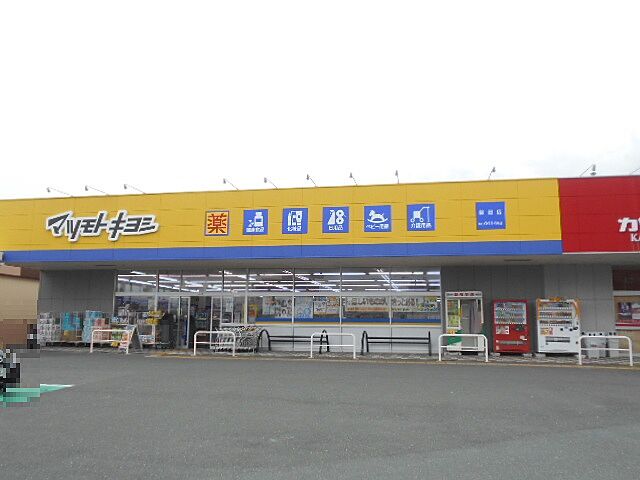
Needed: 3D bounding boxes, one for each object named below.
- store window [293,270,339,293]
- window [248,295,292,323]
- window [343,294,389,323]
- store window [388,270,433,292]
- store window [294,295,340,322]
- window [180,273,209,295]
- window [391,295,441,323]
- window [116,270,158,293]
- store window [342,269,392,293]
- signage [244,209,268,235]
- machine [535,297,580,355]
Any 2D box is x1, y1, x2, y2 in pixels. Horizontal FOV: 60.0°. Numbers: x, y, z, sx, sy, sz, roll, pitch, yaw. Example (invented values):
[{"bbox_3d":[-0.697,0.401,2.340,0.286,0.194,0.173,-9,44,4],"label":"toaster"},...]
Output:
[{"bbox_3d":[-0.127,1.587,21.597,1.886,0.952,0.100,-1,-7,11],"label":"store window"},{"bbox_3d":[-1.957,2.724,21.820,1.855,1.151,0.100,-1,-7,11],"label":"window"},{"bbox_3d":[1.740,2.620,20.987,1.820,1.070,0.080,-1,-7,11],"label":"window"},{"bbox_3d":[3.493,1.527,20.781,1.719,0.916,0.080,-1,-7,11],"label":"store window"},{"bbox_3d":[-0.096,2.664,21.335,1.842,1.088,0.080,-1,-7,11],"label":"store window"},{"bbox_3d":[-5.199,1.768,23.105,1.224,0.905,0.100,-1,-8,12],"label":"window"},{"bbox_3d":[3.644,2.649,21.151,1.895,1.057,0.100,-1,-8,12],"label":"window"},{"bbox_3d":[-7.549,1.718,22.883,1.883,0.935,0.080,-1,-7,11],"label":"window"},{"bbox_3d":[1.776,1.591,21.685,1.958,0.947,0.100,-1,-8,12],"label":"store window"},{"bbox_3d":[-2.162,-0.596,18.781,0.858,0.863,0.100,-1,-7,11],"label":"signage"},{"bbox_3d":[8.270,3.012,19.292,1.200,1.843,0.740,-1,-7,11],"label":"machine"}]

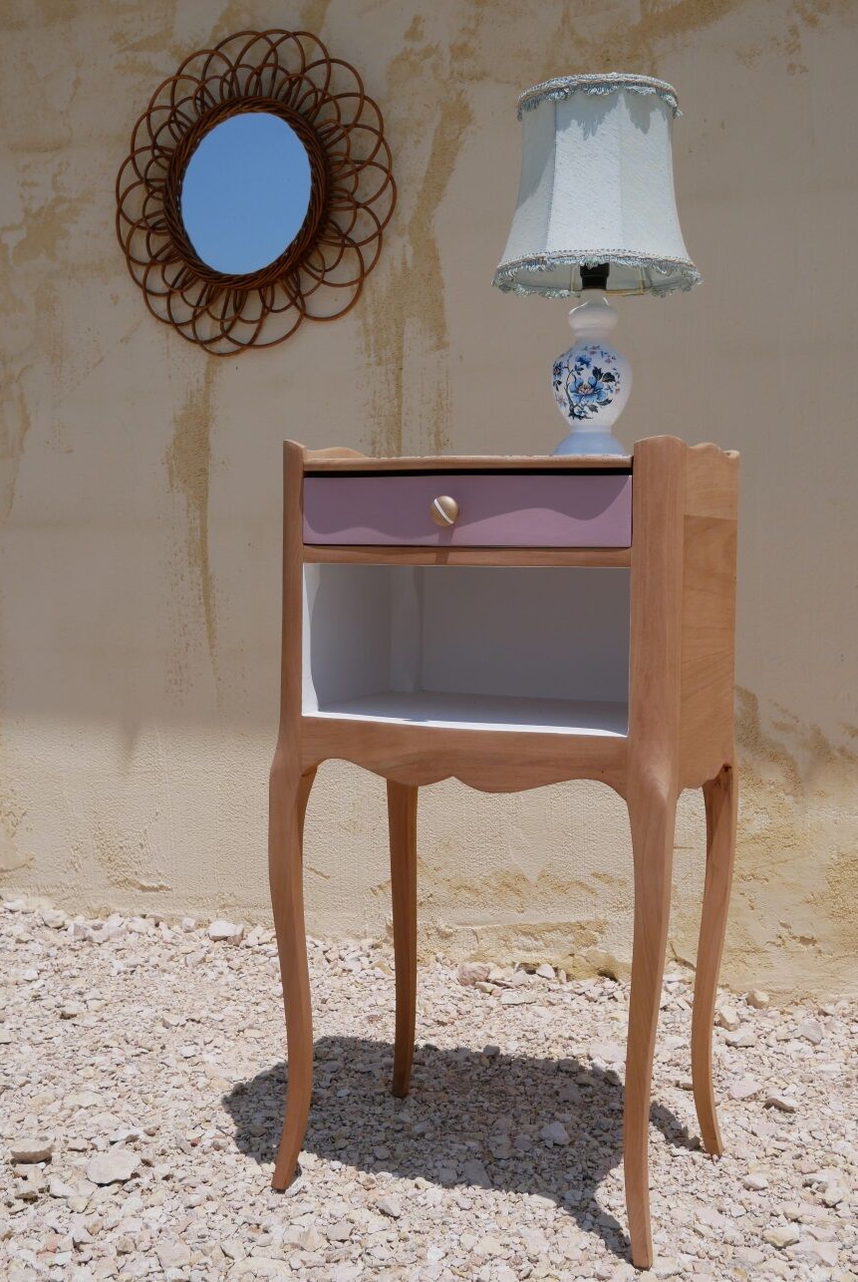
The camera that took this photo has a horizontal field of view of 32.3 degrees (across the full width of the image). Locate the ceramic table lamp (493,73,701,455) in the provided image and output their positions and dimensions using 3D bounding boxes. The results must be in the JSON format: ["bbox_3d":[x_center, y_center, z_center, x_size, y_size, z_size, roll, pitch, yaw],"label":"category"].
[{"bbox_3d":[0.155,-0.336,1.391,0.201,0.343,0.201,2,4,23],"label":"ceramic table lamp"}]

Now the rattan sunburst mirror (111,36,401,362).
[{"bbox_3d":[-0.279,-0.684,2.262,0.472,0.472,0.050,2,4,24],"label":"rattan sunburst mirror"}]

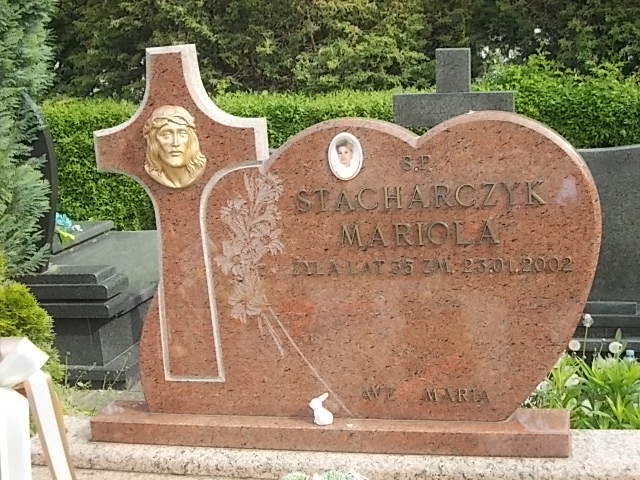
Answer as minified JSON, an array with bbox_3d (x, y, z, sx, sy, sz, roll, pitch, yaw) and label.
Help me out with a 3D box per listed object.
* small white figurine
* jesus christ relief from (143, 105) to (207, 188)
[{"bbox_3d":[0.006,0.422,2.369,0.061,0.078,0.042,-4,10,1],"label":"small white figurine"},{"bbox_3d":[-0.369,-0.228,2.340,0.168,0.207,0.055,-1,10,14],"label":"jesus christ relief"}]

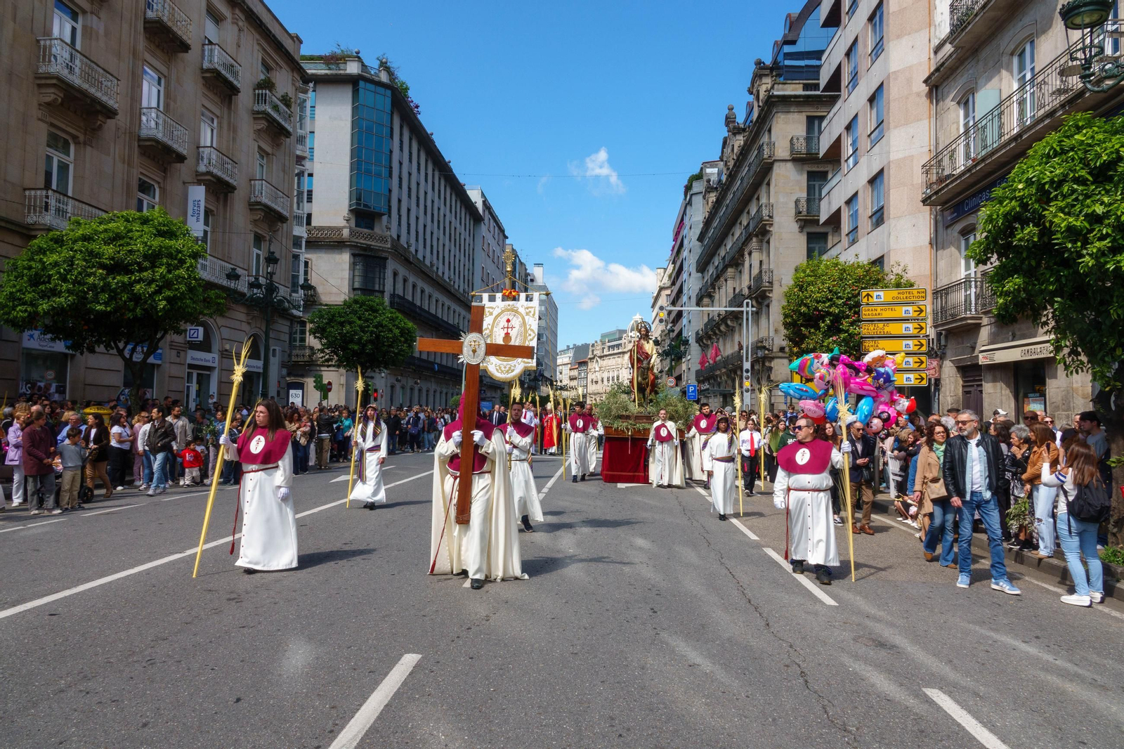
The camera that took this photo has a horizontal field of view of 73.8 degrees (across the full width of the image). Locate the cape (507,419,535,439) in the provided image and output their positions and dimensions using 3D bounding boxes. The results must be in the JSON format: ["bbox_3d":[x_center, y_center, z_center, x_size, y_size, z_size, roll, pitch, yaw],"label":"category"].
[{"bbox_3d":[-0.639,0.827,10.350,0.510,0.385,0.360,0,-3,7],"label":"cape"}]

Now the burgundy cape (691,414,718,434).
[{"bbox_3d":[3.011,1.036,15.750,0.520,0.425,0.360,0,-3,7],"label":"burgundy cape"}]

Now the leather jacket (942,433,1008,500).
[{"bbox_3d":[4.101,0.903,7.450,0.610,0.660,0.360,0,-3,22],"label":"leather jacket"}]

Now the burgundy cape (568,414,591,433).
[{"bbox_3d":[0.392,1.077,16.600,0.510,0.420,0.360,1,-3,5],"label":"burgundy cape"}]

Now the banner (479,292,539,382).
[{"bbox_3d":[-0.702,-0.505,10.100,0.773,1.193,0.050,0,-3,10],"label":"banner"}]

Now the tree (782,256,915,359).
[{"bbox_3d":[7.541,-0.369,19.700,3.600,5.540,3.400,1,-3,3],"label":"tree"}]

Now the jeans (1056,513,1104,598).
[{"bbox_3d":[5.054,1.762,7.300,0.400,0.850,0.360,2,-3,-25],"label":"jeans"}]

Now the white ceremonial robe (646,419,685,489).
[{"bbox_3d":[2.271,1.723,16.400,0.800,1.450,0.600,1,-3,3],"label":"white ceremonial robe"}]

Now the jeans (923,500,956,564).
[{"bbox_3d":[4.355,1.763,8.600,0.420,0.900,0.450,0,-3,13],"label":"jeans"}]

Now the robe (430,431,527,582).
[{"bbox_3d":[-0.800,1.236,7.150,0.920,1.483,0.680,1,-3,-3],"label":"robe"}]

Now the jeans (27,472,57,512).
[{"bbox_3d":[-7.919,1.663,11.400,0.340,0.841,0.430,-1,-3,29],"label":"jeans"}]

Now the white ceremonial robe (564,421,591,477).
[{"bbox_3d":[0.356,1.585,16.400,0.580,1.287,0.420,1,-3,6],"label":"white ceremonial robe"}]

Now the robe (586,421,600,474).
[{"bbox_3d":[0.748,1.756,18.500,0.600,1.380,0.500,1,-3,0],"label":"robe"}]

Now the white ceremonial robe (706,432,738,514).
[{"bbox_3d":[2.474,1.496,11.500,0.520,1.267,0.380,0,-3,9],"label":"white ceremonial robe"}]

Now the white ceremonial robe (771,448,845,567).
[{"bbox_3d":[2.541,1.331,7.700,0.720,1.272,0.450,0,-3,21],"label":"white ceremonial robe"}]

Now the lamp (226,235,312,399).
[{"bbox_3d":[-9.205,-0.810,23.500,2.500,6.750,2.200,3,-4,-37],"label":"lamp"}]

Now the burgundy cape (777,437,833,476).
[{"bbox_3d":[2.598,0.872,8.000,0.590,0.400,0.380,0,-3,19],"label":"burgundy cape"}]

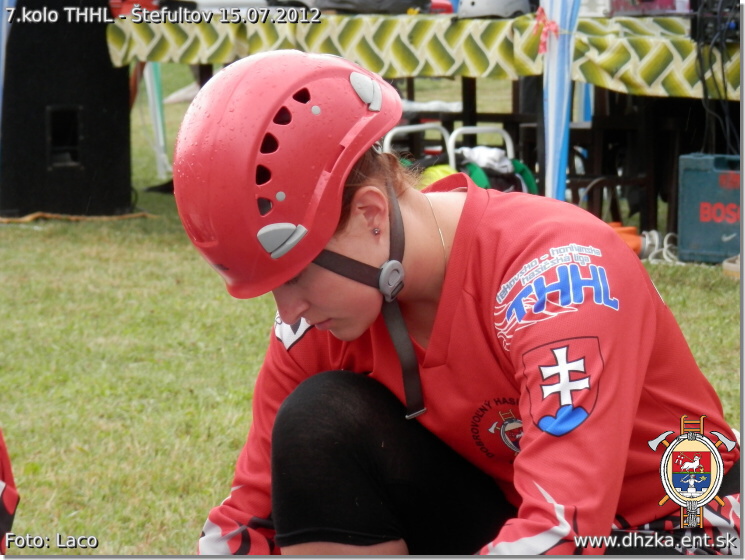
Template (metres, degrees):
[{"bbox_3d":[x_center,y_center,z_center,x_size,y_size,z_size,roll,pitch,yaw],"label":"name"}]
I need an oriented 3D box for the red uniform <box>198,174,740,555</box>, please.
[{"bbox_3d":[0.105,0.125,4.600,0.570,0.490,0.480,-4,6,-39],"label":"red uniform"}]

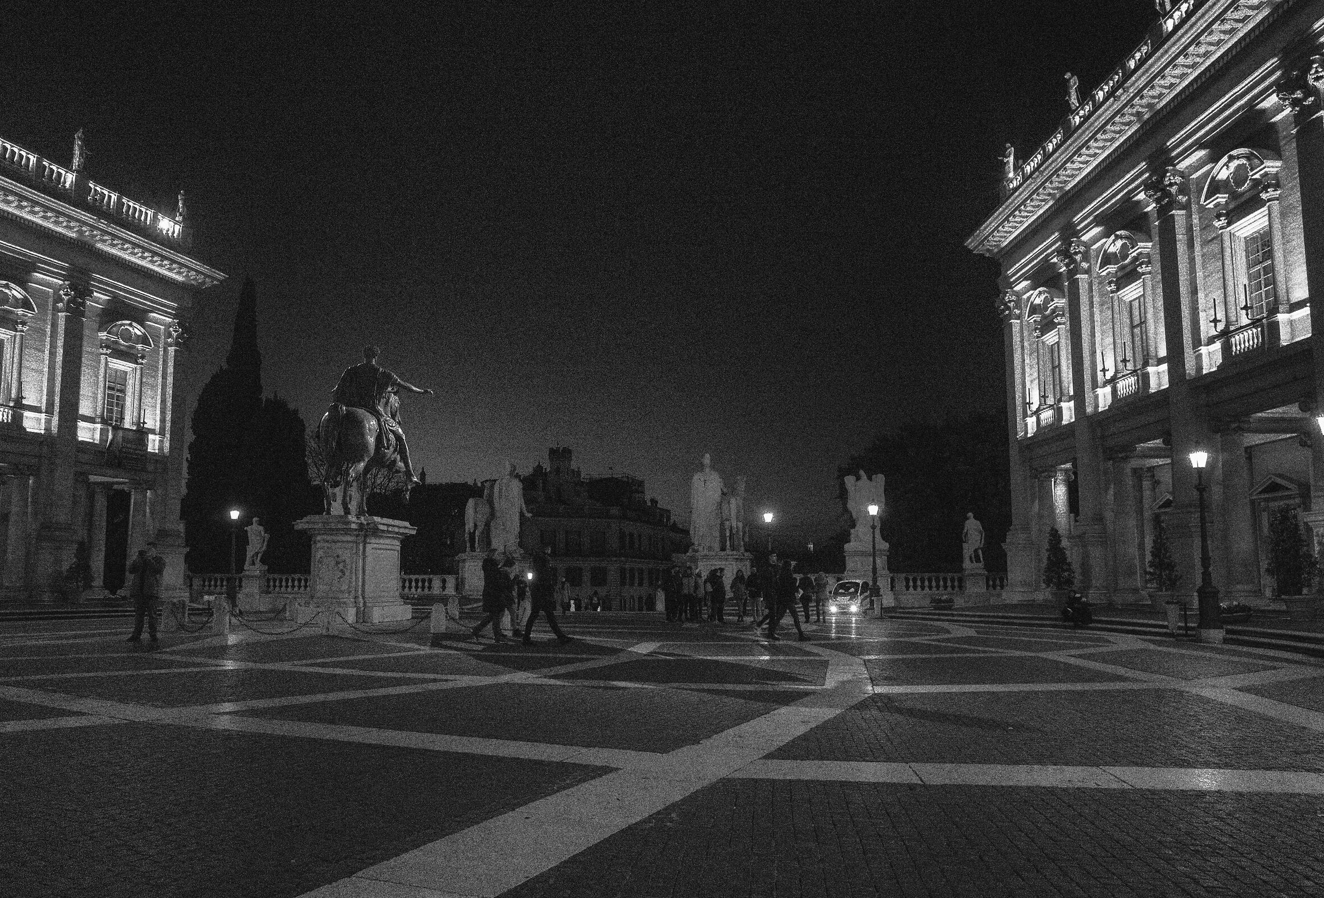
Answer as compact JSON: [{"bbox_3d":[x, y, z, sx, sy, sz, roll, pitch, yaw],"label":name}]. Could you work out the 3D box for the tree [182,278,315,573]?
[{"bbox_3d":[-26.535,-1.115,67.696,7.000,20.381,7.000,-1,-7,6],"label":"tree"}]

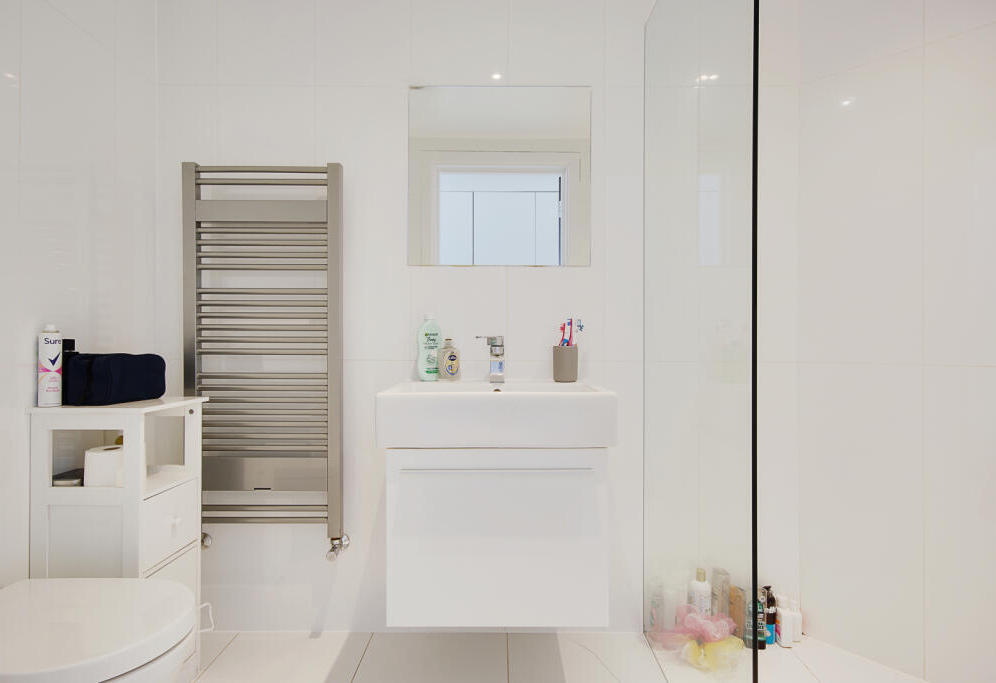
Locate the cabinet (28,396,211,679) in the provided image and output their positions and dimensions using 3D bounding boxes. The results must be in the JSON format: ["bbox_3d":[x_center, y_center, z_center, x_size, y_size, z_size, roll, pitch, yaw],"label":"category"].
[{"bbox_3d":[-0.973,0.559,1.415,0.292,0.800,0.262,0,0,0],"label":"cabinet"}]

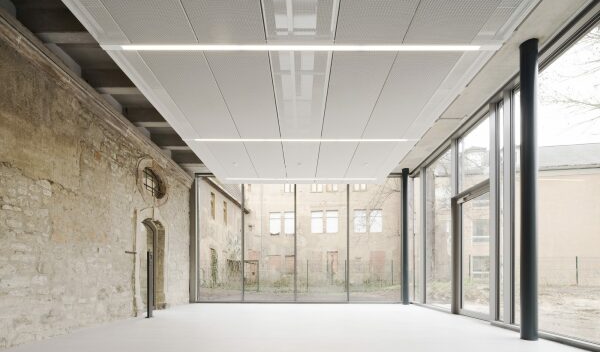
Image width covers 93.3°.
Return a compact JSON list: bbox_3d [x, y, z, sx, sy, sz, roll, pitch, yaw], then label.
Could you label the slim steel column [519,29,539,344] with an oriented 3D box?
[{"bbox_3d":[3.062,0.205,3.790,0.187,3.950,0.187,0,0,0],"label":"slim steel column"}]

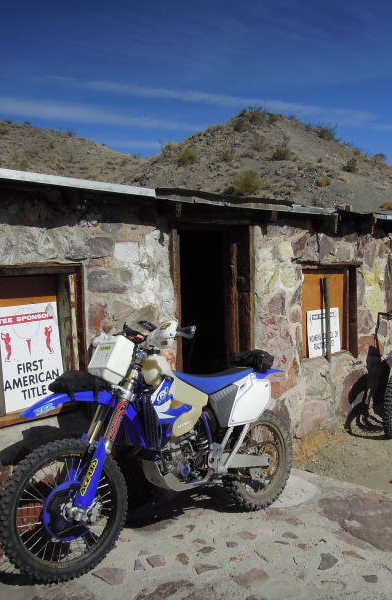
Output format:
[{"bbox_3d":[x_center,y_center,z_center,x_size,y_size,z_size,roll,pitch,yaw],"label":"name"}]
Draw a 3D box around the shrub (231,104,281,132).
[{"bbox_3d":[4.145,-12.434,38.000,3.157,1.822,2.999,0,4,0],"label":"shrub"}]

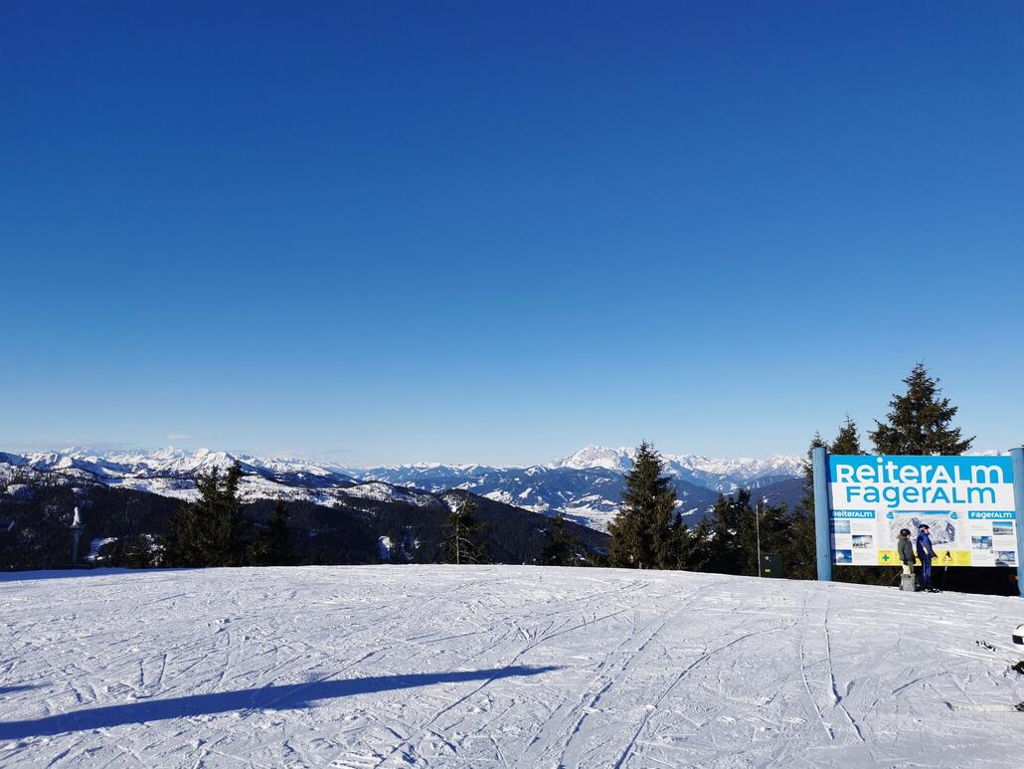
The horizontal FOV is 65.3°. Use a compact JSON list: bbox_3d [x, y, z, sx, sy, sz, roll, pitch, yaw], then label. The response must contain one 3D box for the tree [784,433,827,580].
[{"bbox_3d":[9.750,4.066,25.720,2.006,5.055,2.006,0,-6,0],"label":"tree"}]

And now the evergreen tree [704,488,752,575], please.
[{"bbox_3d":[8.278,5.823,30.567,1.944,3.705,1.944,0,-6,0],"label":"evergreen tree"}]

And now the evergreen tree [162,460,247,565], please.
[{"bbox_3d":[-13.665,5.986,35.576,3.763,5.042,3.763,0,-6,0],"label":"evergreen tree"}]

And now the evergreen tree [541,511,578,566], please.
[{"bbox_3d":[2.447,8.180,41.383,1.881,3.143,1.881,0,-6,0],"label":"evergreen tree"}]

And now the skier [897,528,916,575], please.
[{"bbox_3d":[10.540,4.670,21.336,0.460,1.619,0.500,3,-6,-25],"label":"skier"}]

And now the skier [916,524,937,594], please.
[{"bbox_3d":[11.023,4.609,21.242,0.520,1.768,0.500,1,-6,-10],"label":"skier"}]

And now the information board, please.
[{"bbox_3d":[11.464,3.517,22.308,5.217,3.098,0.150,0,-6,0],"label":"information board"}]

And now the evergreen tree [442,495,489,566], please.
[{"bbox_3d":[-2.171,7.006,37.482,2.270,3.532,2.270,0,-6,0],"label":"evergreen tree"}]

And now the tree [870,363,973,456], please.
[{"bbox_3d":[14.246,3.229,27.816,4.516,8.046,4.516,0,-6,0],"label":"tree"}]

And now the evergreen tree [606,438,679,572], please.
[{"bbox_3d":[5.304,5.138,32.647,2.875,5.551,2.875,0,-6,0],"label":"evergreen tree"}]

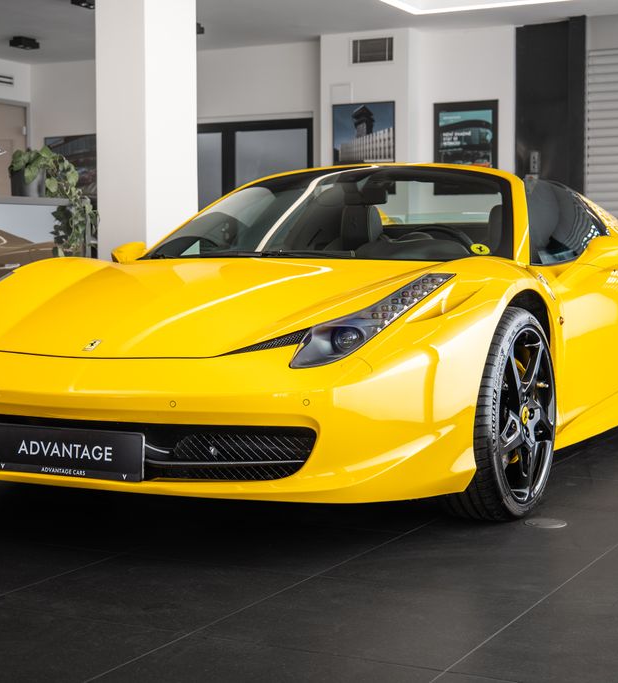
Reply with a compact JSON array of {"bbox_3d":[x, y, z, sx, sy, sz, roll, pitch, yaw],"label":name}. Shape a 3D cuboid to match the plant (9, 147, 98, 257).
[{"bbox_3d":[-1.287,-0.681,6.408,0.400,0.580,0.380,2,5,29],"label":"plant"}]

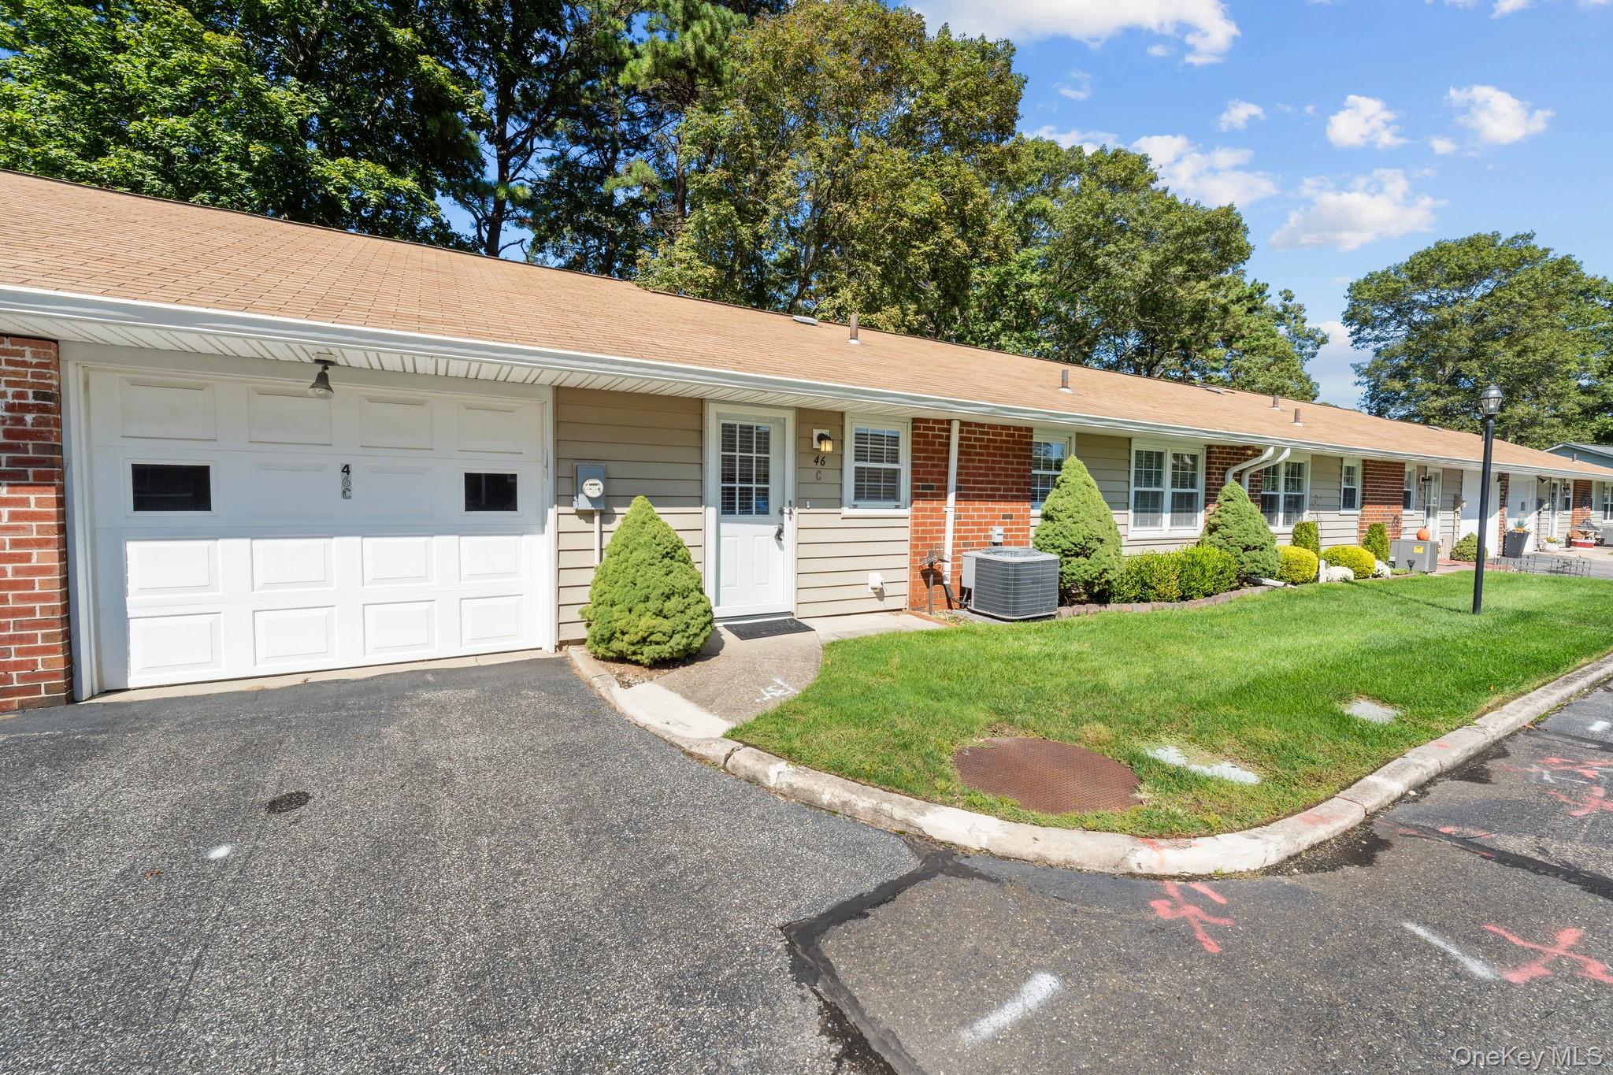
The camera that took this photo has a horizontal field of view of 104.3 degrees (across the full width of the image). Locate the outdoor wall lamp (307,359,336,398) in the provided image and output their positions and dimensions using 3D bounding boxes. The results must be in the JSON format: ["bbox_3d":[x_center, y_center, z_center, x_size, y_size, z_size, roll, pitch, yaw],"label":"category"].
[{"bbox_3d":[-3.216,-1.050,4.156,0.155,0.270,0.180,-1,3,-28],"label":"outdoor wall lamp"}]

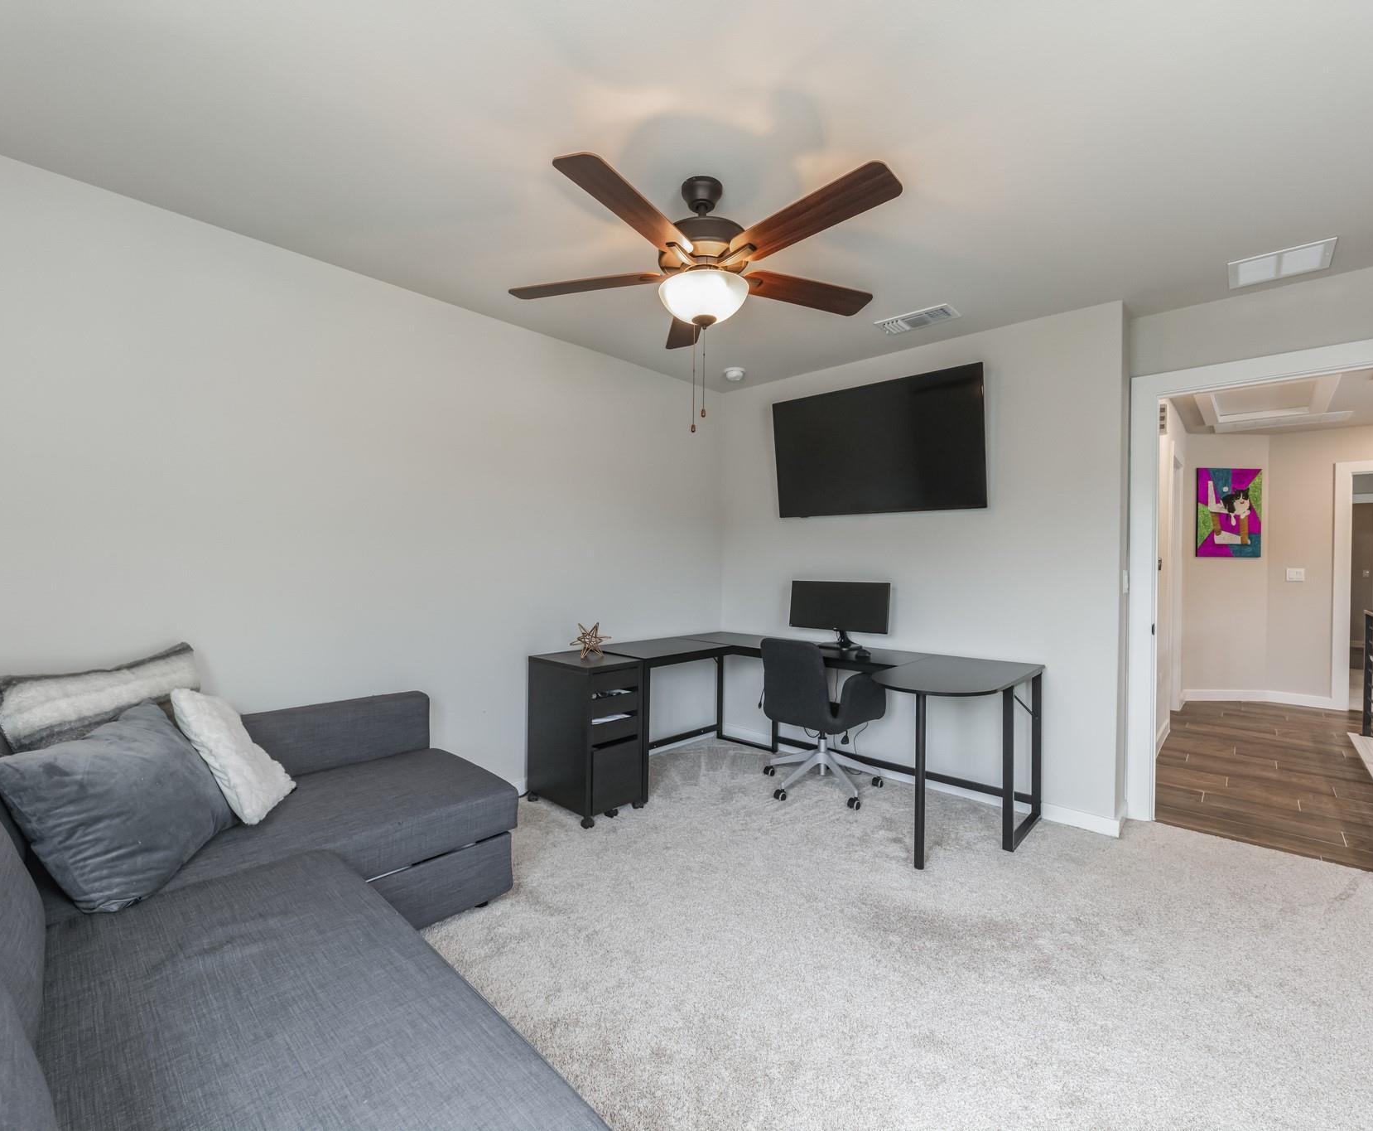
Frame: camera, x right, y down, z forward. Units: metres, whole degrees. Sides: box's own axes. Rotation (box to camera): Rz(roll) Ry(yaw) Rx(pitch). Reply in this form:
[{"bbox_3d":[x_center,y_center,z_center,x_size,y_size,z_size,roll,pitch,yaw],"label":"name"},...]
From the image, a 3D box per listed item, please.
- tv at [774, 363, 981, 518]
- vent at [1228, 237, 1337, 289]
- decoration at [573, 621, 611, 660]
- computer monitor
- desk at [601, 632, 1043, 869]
[{"bbox_3d":[1.047,-0.650,3.473,1.230,0.710,0.060,1,8,42],"label":"tv"},{"bbox_3d":[2.362,-1.184,2.439,0.297,0.020,0.297,1,0,42],"label":"vent"},{"bbox_3d":[-0.497,0.386,3.218,0.200,0.185,0.190,0,0,-9],"label":"decoration"},{"bbox_3d":[0.857,0.284,3.486,0.615,0.375,0.190,1,0,42],"label":"computer monitor"},{"bbox_3d":[0.582,0.854,3.183,1.990,0.760,1.210,1,0,42],"label":"desk"}]

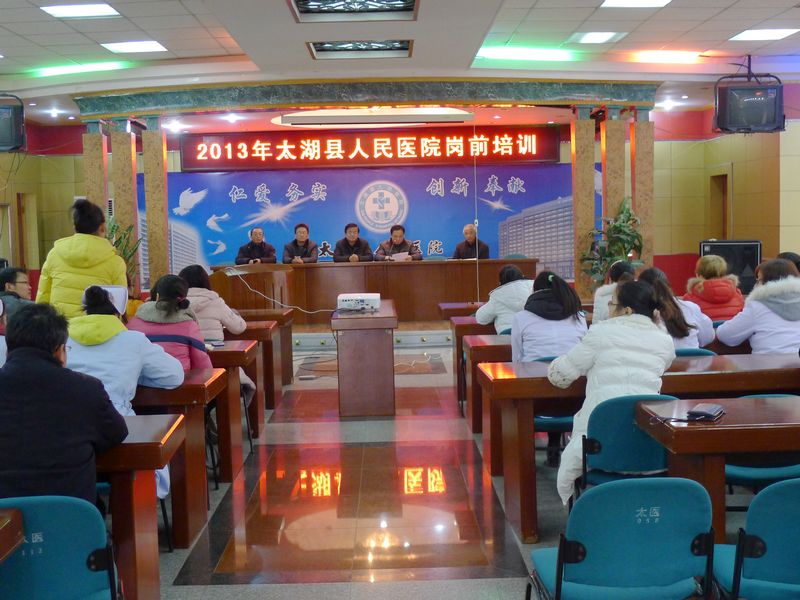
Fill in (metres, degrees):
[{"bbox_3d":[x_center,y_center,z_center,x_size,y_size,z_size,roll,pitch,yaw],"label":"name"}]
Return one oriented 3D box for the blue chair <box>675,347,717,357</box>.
[{"bbox_3d":[1.436,0.622,5.370,0.450,0.790,0.520,-1,5,-1],"label":"blue chair"}]

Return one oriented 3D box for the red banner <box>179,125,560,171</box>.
[{"bbox_3d":[-0.445,-2.337,15.317,5.836,0.580,0.120,-1,5,-1],"label":"red banner"}]

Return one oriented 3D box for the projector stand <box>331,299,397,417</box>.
[{"bbox_3d":[-0.265,0.449,8.335,0.490,0.755,1.500,-1,5,-1],"label":"projector stand"}]

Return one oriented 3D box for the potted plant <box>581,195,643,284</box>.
[{"bbox_3d":[2.697,-0.543,12.632,0.820,1.520,0.800,-1,5,-1],"label":"potted plant"}]

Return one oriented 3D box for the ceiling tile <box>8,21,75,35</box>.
[{"bbox_3d":[-3.252,-2.458,8.986,0.600,0.020,0.600,-1,5,-1],"label":"ceiling tile"}]

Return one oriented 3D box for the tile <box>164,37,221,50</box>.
[{"bbox_3d":[-2.177,-2.667,10.376,0.600,0.020,0.600,-1,5,-1],"label":"tile"}]

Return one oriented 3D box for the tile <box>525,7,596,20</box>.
[{"bbox_3d":[1.461,-2.627,9.109,0.600,0.025,0.600,-1,5,-1],"label":"tile"}]

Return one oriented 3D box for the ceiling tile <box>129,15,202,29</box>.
[{"bbox_3d":[-2.123,-2.541,9.074,0.600,0.025,0.600,-1,5,-1],"label":"ceiling tile"}]

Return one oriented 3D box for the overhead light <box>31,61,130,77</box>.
[{"bbox_3d":[-3.739,-2.701,11.604,1.250,0.100,0.120,1,5,24],"label":"overhead light"}]

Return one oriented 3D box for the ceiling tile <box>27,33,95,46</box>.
[{"bbox_3d":[-3.334,-2.572,9.785,0.600,0.025,0.600,-1,5,-1],"label":"ceiling tile"}]

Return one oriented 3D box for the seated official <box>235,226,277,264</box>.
[{"bbox_3d":[-1.871,-0.327,12.969,0.544,1.264,0.750,-1,5,-1],"label":"seated official"}]

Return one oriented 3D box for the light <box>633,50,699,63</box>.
[{"bbox_3d":[3.045,-2.793,11.398,0.760,0.120,0.250,-1,5,-1],"label":"light"}]

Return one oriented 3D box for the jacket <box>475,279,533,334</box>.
[{"bbox_3d":[0.760,0.146,6.719,0.490,0.580,0.550,-2,5,-9],"label":"jacket"}]

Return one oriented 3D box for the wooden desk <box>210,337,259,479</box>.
[{"bbox_3d":[-1.649,0.664,5.917,1.600,0.760,0.500,-1,5,-1],"label":"wooden desk"}]

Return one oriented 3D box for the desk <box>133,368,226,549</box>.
[{"bbox_3d":[-1.655,0.767,4.688,1.600,0.757,0.480,-1,5,-1],"label":"desk"}]

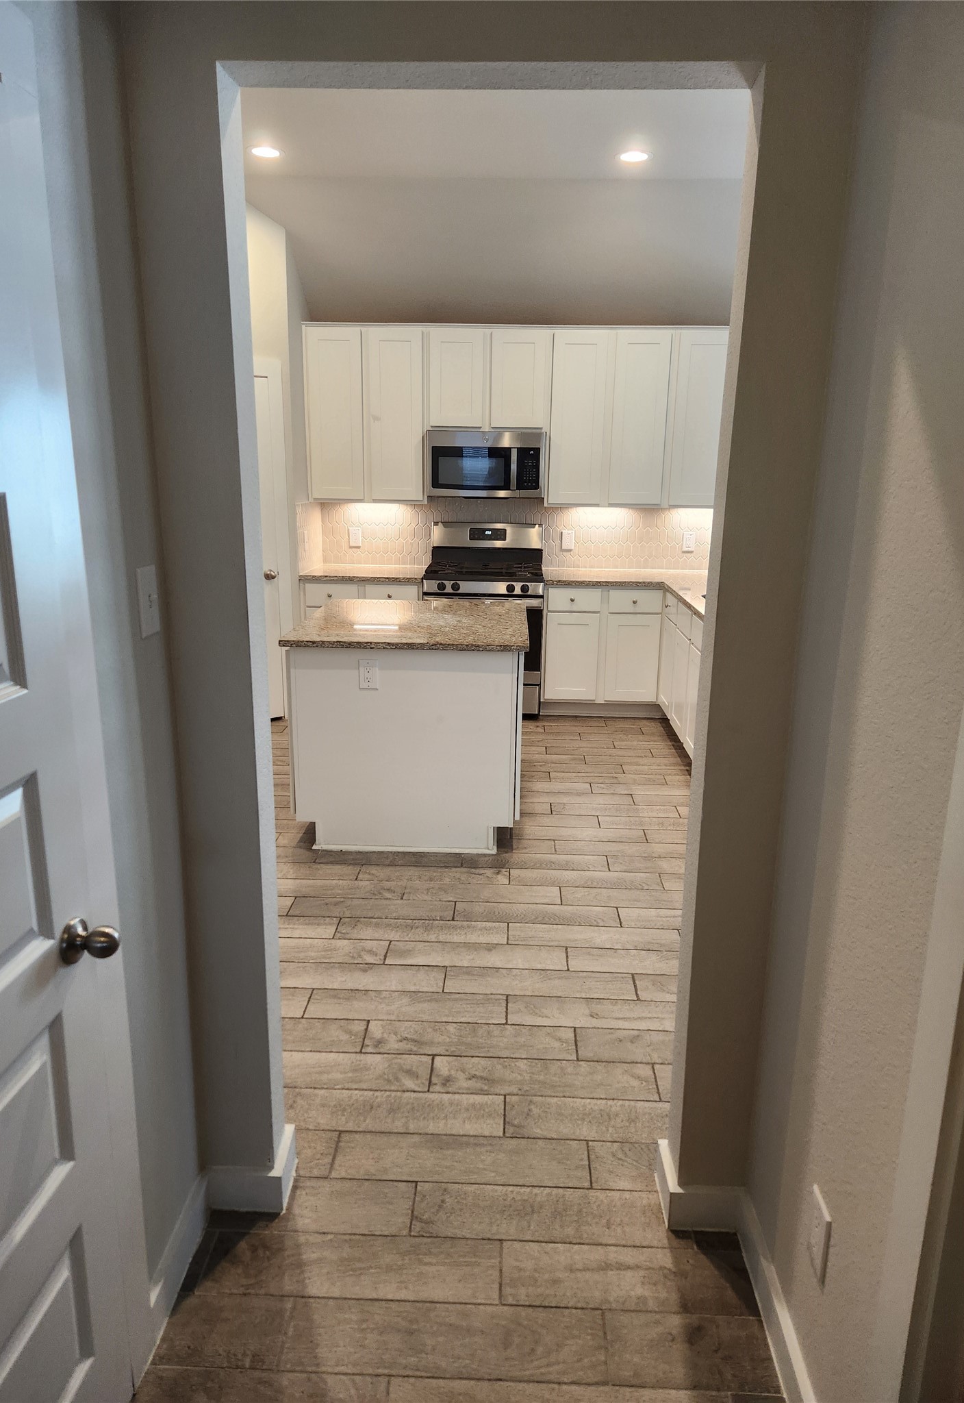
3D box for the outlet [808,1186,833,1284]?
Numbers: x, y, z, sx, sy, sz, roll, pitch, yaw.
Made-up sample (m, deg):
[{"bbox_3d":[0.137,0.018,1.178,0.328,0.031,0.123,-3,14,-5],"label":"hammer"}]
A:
[{"bbox_3d":[0.559,0.887,1.550,0.006,0.120,0.075,1,14,2],"label":"outlet"}]

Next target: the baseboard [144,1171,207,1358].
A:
[{"bbox_3d":[-0.622,1.143,1.919,0.015,0.093,0.360,1,15,2],"label":"baseboard"}]

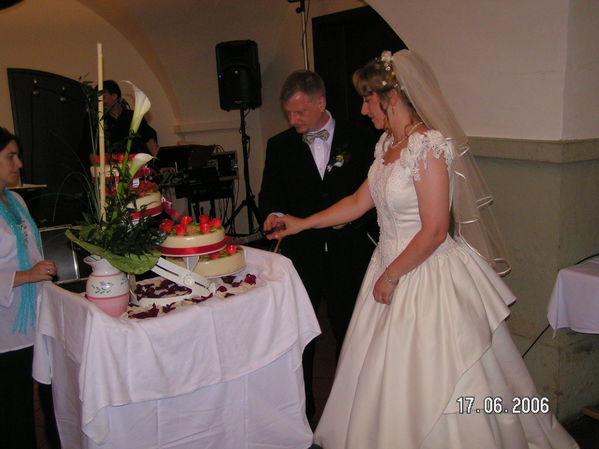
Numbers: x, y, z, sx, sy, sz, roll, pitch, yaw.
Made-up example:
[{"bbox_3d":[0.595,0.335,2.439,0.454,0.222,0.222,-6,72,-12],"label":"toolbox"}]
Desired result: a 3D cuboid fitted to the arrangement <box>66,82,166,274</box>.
[{"bbox_3d":[-0.630,-0.146,2.264,0.360,0.655,0.340,-6,14,-15],"label":"arrangement"}]

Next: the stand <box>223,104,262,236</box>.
[{"bbox_3d":[-0.512,-0.456,6.473,0.750,1.370,0.750,1,14,13],"label":"stand"}]

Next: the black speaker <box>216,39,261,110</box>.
[{"bbox_3d":[-0.569,-1.406,6.239,0.375,0.620,0.350,1,14,13],"label":"black speaker"}]

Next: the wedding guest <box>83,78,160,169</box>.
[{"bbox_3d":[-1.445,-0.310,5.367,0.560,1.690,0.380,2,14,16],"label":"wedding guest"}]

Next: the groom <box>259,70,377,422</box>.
[{"bbox_3d":[0.097,0.133,3.195,0.550,1.740,0.420,4,15,23],"label":"groom"}]

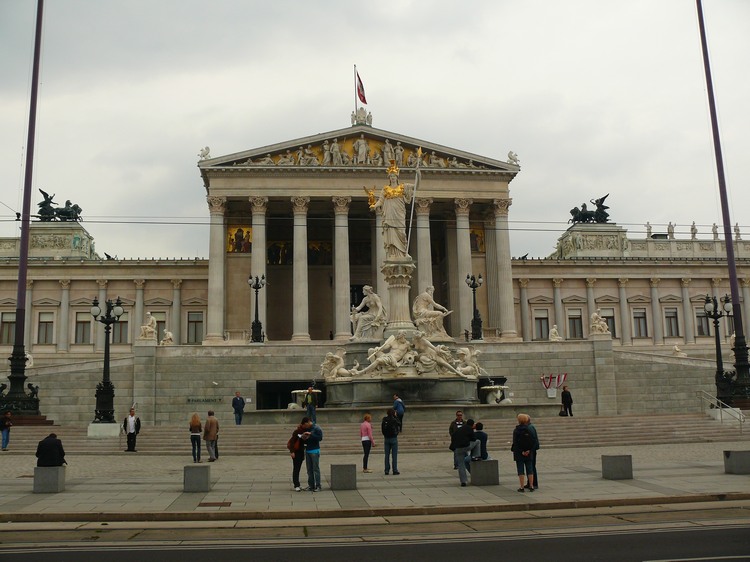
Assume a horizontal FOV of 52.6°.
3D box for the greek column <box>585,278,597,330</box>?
[{"bbox_3d":[20.603,2.977,71.524,0.950,6.500,0.950,0,-10,-6],"label":"greek column"}]

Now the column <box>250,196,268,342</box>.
[{"bbox_3d":[-10.022,-1.213,65.550,1.500,12.565,1.500,0,-10,-6],"label":"column"}]

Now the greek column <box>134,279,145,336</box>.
[{"bbox_3d":[-23.567,3.427,75.883,1.000,7.148,1.000,0,-9,-6],"label":"greek column"}]

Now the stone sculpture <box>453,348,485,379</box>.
[{"bbox_3d":[4.919,4.339,39.992,1.550,1.759,1.300,-4,-10,20],"label":"stone sculpture"}]

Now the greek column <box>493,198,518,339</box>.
[{"bbox_3d":[12.102,-1.225,69.902,1.620,13.101,1.620,0,-9,-6],"label":"greek column"}]

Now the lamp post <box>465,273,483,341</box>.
[{"bbox_3d":[8.274,2.150,63.074,1.400,5.643,1.400,0,-10,-6],"label":"lamp post"}]

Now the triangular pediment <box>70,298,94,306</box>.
[{"bbox_3d":[-27.523,2.012,71.603,2.620,0.820,0.500,0,-10,-5],"label":"triangular pediment"}]

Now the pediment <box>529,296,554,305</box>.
[{"bbox_3d":[17.745,1.999,80.843,2.832,0.871,0.450,0,-9,-6],"label":"pediment"}]

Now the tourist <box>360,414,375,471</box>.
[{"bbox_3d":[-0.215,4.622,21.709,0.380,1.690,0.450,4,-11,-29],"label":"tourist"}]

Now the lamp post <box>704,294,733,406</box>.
[{"bbox_3d":[17.668,3.557,38.773,1.450,5.795,1.400,0,-10,-5],"label":"lamp post"}]

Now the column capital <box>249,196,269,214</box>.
[{"bbox_3d":[-10.474,-6.820,68.422,1.620,1.645,1.620,0,-9,-6],"label":"column capital"}]

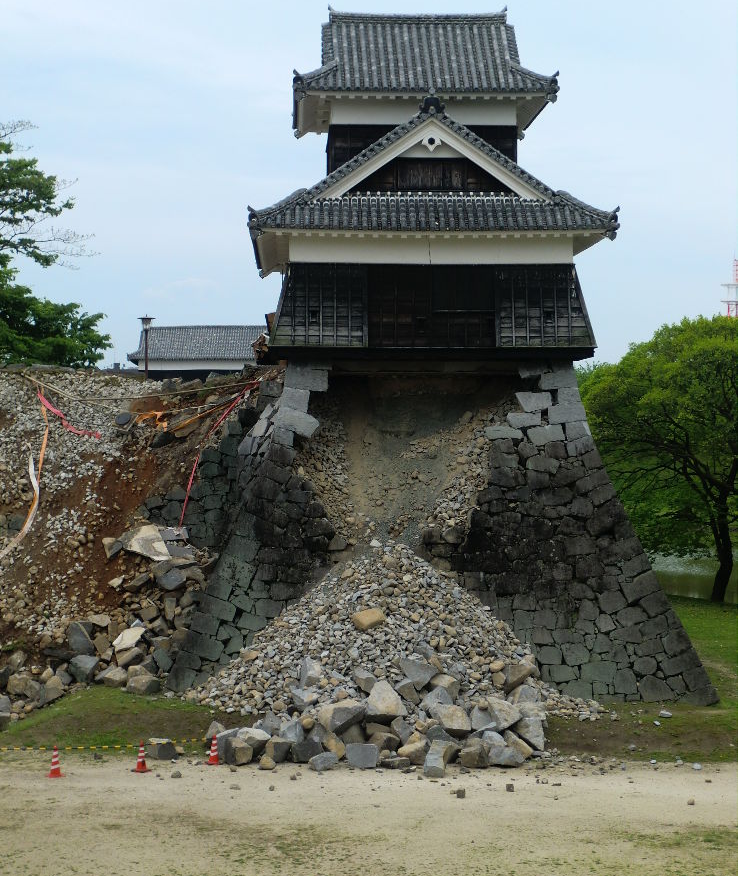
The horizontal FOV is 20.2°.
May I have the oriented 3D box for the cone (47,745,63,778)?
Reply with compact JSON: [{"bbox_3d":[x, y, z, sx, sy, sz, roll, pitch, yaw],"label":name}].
[{"bbox_3d":[-7.017,7.218,46.300,0.380,0.700,0.380,0,1,-2],"label":"cone"}]

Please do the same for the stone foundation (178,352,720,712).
[{"bbox_3d":[1.710,2.340,61.300,14.400,9.100,14.800,0,1,-2],"label":"stone foundation"}]

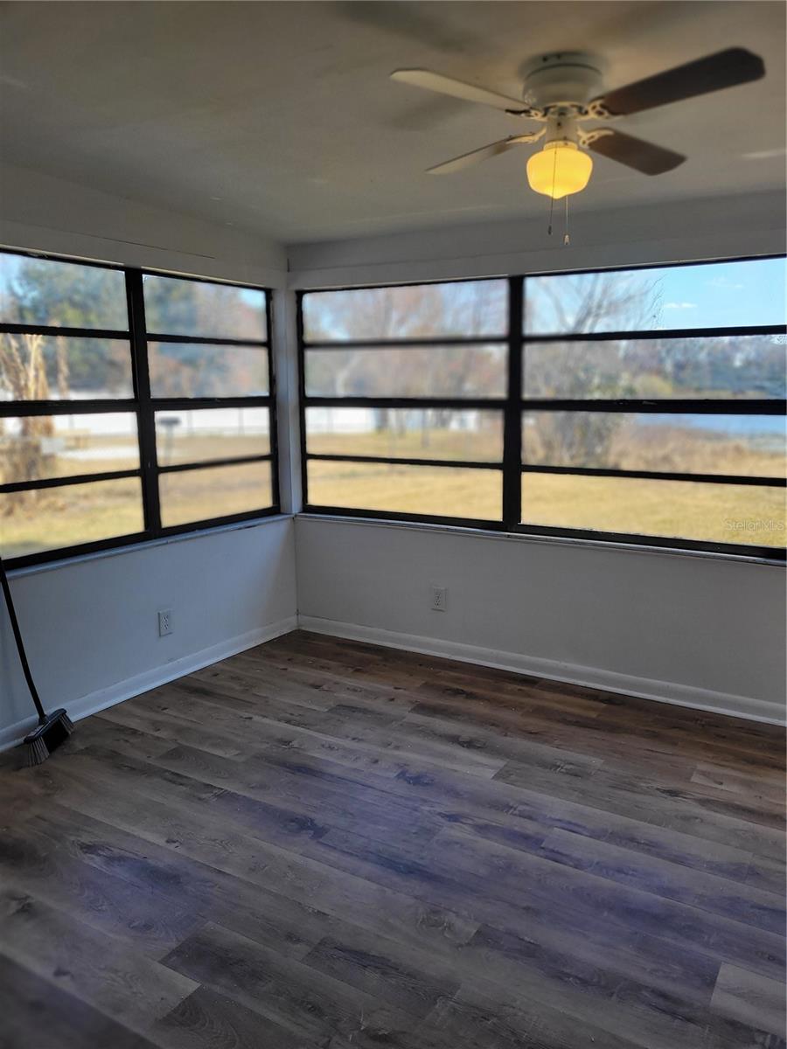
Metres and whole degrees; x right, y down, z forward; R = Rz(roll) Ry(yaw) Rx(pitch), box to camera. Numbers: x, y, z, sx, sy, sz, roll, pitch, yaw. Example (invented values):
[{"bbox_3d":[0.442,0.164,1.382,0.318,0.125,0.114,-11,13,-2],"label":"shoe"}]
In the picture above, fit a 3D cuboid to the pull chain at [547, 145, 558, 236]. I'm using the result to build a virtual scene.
[{"bbox_3d":[0.405,-0.846,1.998,0.020,0.225,0.020,2,10,11],"label":"pull chain"}]

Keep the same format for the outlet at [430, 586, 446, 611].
[{"bbox_3d":[0.246,0.404,4.256,0.080,0.122,0.010,6,12,32],"label":"outlet"}]

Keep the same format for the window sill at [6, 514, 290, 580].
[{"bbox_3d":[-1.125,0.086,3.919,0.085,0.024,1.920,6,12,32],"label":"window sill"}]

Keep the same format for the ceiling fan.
[{"bbox_3d":[0.425,-1.009,2.038,1.010,0.320,1.010,-8,13,-38],"label":"ceiling fan"}]

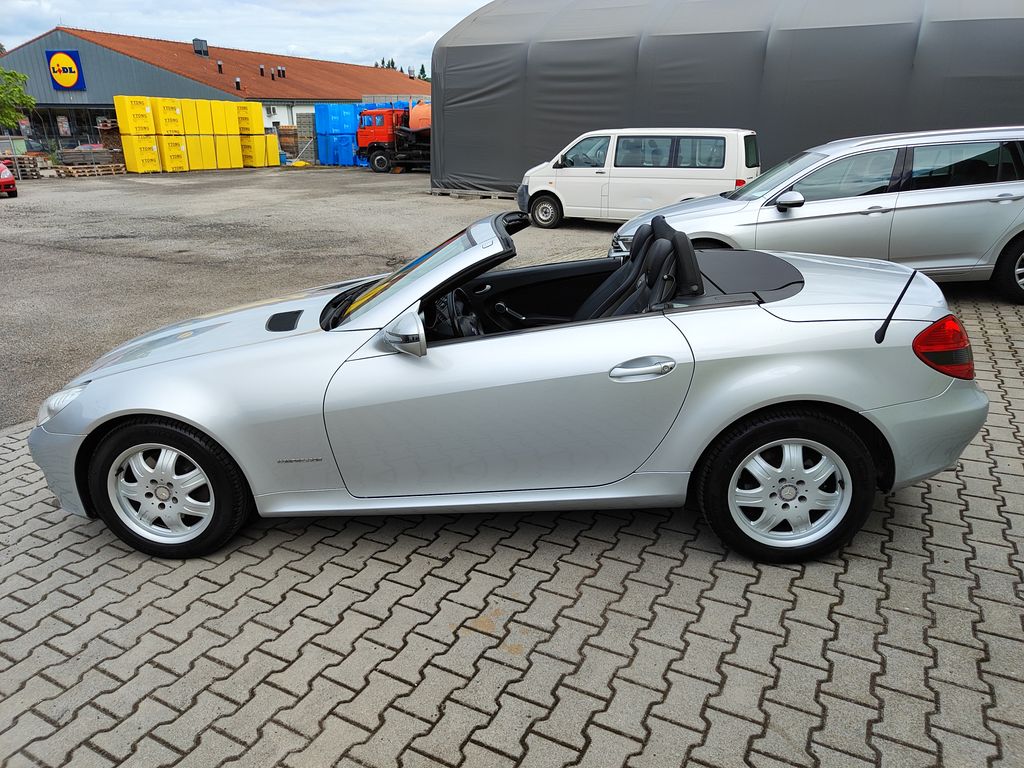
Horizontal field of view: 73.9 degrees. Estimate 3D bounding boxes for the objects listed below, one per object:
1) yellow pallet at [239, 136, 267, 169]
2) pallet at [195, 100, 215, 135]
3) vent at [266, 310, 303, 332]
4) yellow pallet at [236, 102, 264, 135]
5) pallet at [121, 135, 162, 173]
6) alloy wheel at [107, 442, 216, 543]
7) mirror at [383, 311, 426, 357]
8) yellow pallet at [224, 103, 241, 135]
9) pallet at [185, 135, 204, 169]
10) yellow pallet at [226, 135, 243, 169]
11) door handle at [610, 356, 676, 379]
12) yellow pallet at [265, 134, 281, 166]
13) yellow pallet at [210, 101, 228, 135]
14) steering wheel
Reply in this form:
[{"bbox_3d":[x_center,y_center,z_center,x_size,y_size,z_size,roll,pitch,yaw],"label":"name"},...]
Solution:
[{"bbox_3d":[-14.429,-12.878,37.584,1.186,1.639,0.782,11,23,26],"label":"yellow pallet"},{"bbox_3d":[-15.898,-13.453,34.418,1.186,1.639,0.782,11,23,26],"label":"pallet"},{"bbox_3d":[-0.960,-0.264,2.868,0.160,0.030,0.180,-7,24,7],"label":"vent"},{"bbox_3d":[-14.120,-14.234,36.637,1.150,1.600,0.800,9,22,26],"label":"yellow pallet"},{"bbox_3d":[-17.090,-10.635,31.418,0.780,1.600,1.200,9,22,26],"label":"pallet"},{"bbox_3d":[-1.385,0.413,2.767,0.450,0.450,0.170,0,20,6],"label":"alloy wheel"},{"bbox_3d":[-0.372,-0.175,2.357,0.140,0.140,0.190,-1,20,4],"label":"mirror"},{"bbox_3d":[-15.044,-13.851,35.573,1.150,1.600,0.820,9,22,26],"label":"yellow pallet"},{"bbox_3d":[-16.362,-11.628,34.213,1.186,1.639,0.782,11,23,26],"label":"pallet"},{"bbox_3d":[-15.044,-12.327,36.121,1.150,1.600,0.820,9,22,26],"label":"yellow pallet"},{"bbox_3d":[0.458,-0.052,2.399,0.250,0.090,0.065,-1,19,5],"label":"door handle"},{"bbox_3d":[-14.004,-13.313,38.862,1.150,1.600,0.800,9,22,26],"label":"yellow pallet"},{"bbox_3d":[-15.470,-13.729,35.165,1.186,1.639,0.782,11,23,26],"label":"yellow pallet"},{"bbox_3d":[-0.160,-0.245,2.917,0.120,0.375,0.375,-18,16,10],"label":"steering wheel"}]

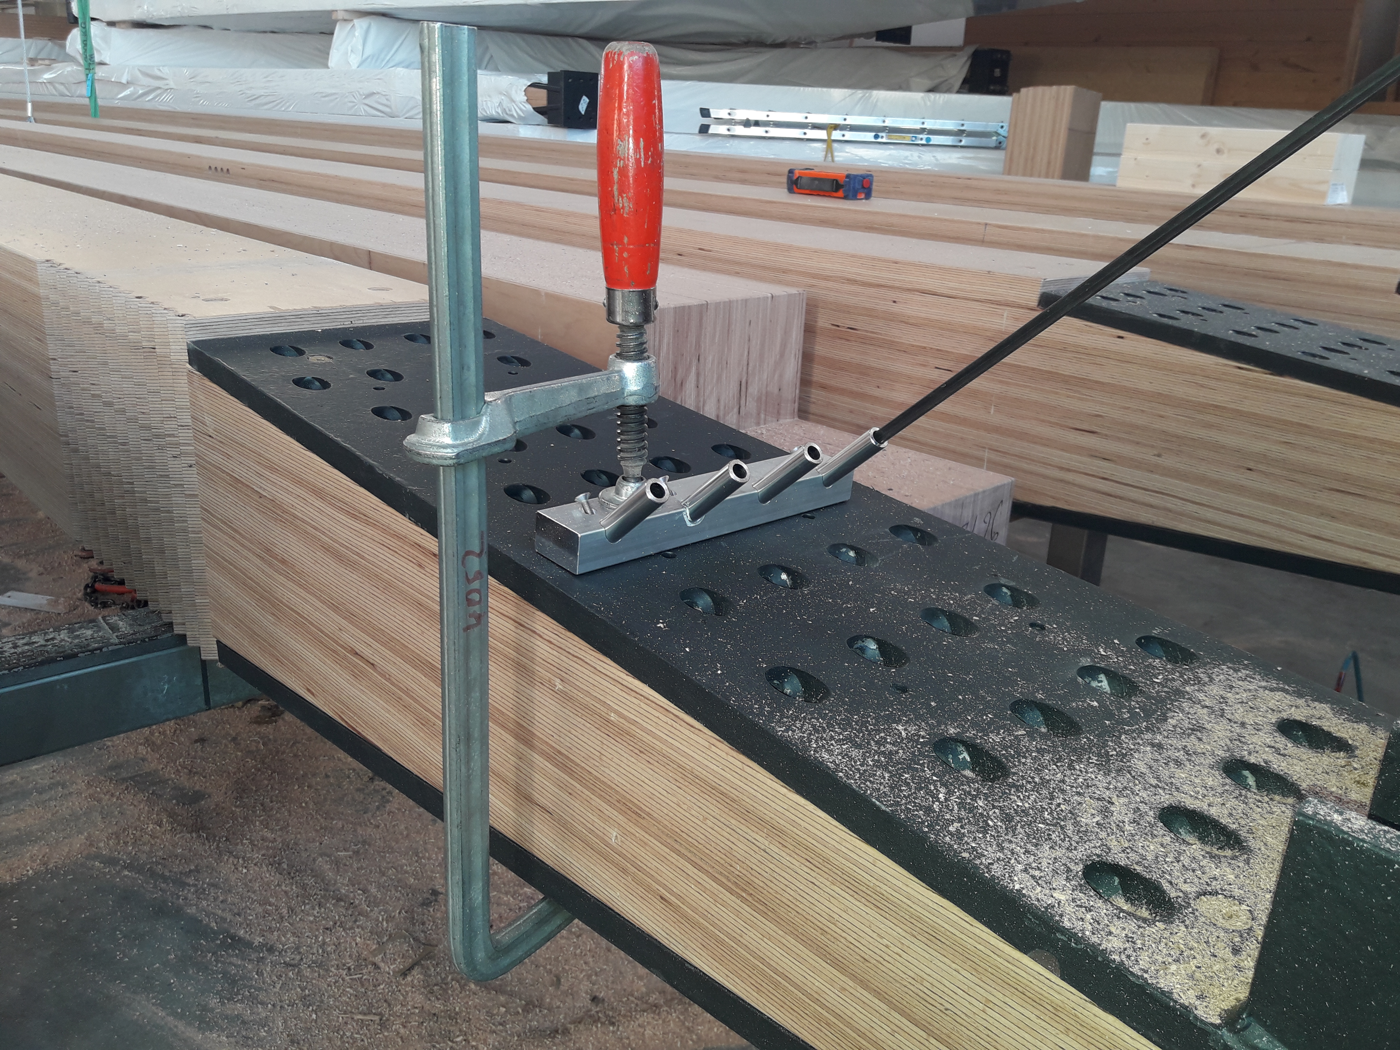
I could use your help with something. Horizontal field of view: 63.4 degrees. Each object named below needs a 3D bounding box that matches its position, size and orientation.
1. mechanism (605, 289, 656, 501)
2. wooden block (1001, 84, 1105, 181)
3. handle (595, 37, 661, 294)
[{"bbox_3d":[-0.037,-0.068,0.615,0.029,0.120,0.029,1,21,0],"label":"mechanism"},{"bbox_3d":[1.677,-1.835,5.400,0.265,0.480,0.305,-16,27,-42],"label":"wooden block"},{"bbox_3d":[-0.035,-0.180,0.573,0.034,0.121,0.034,1,21,0],"label":"handle"}]

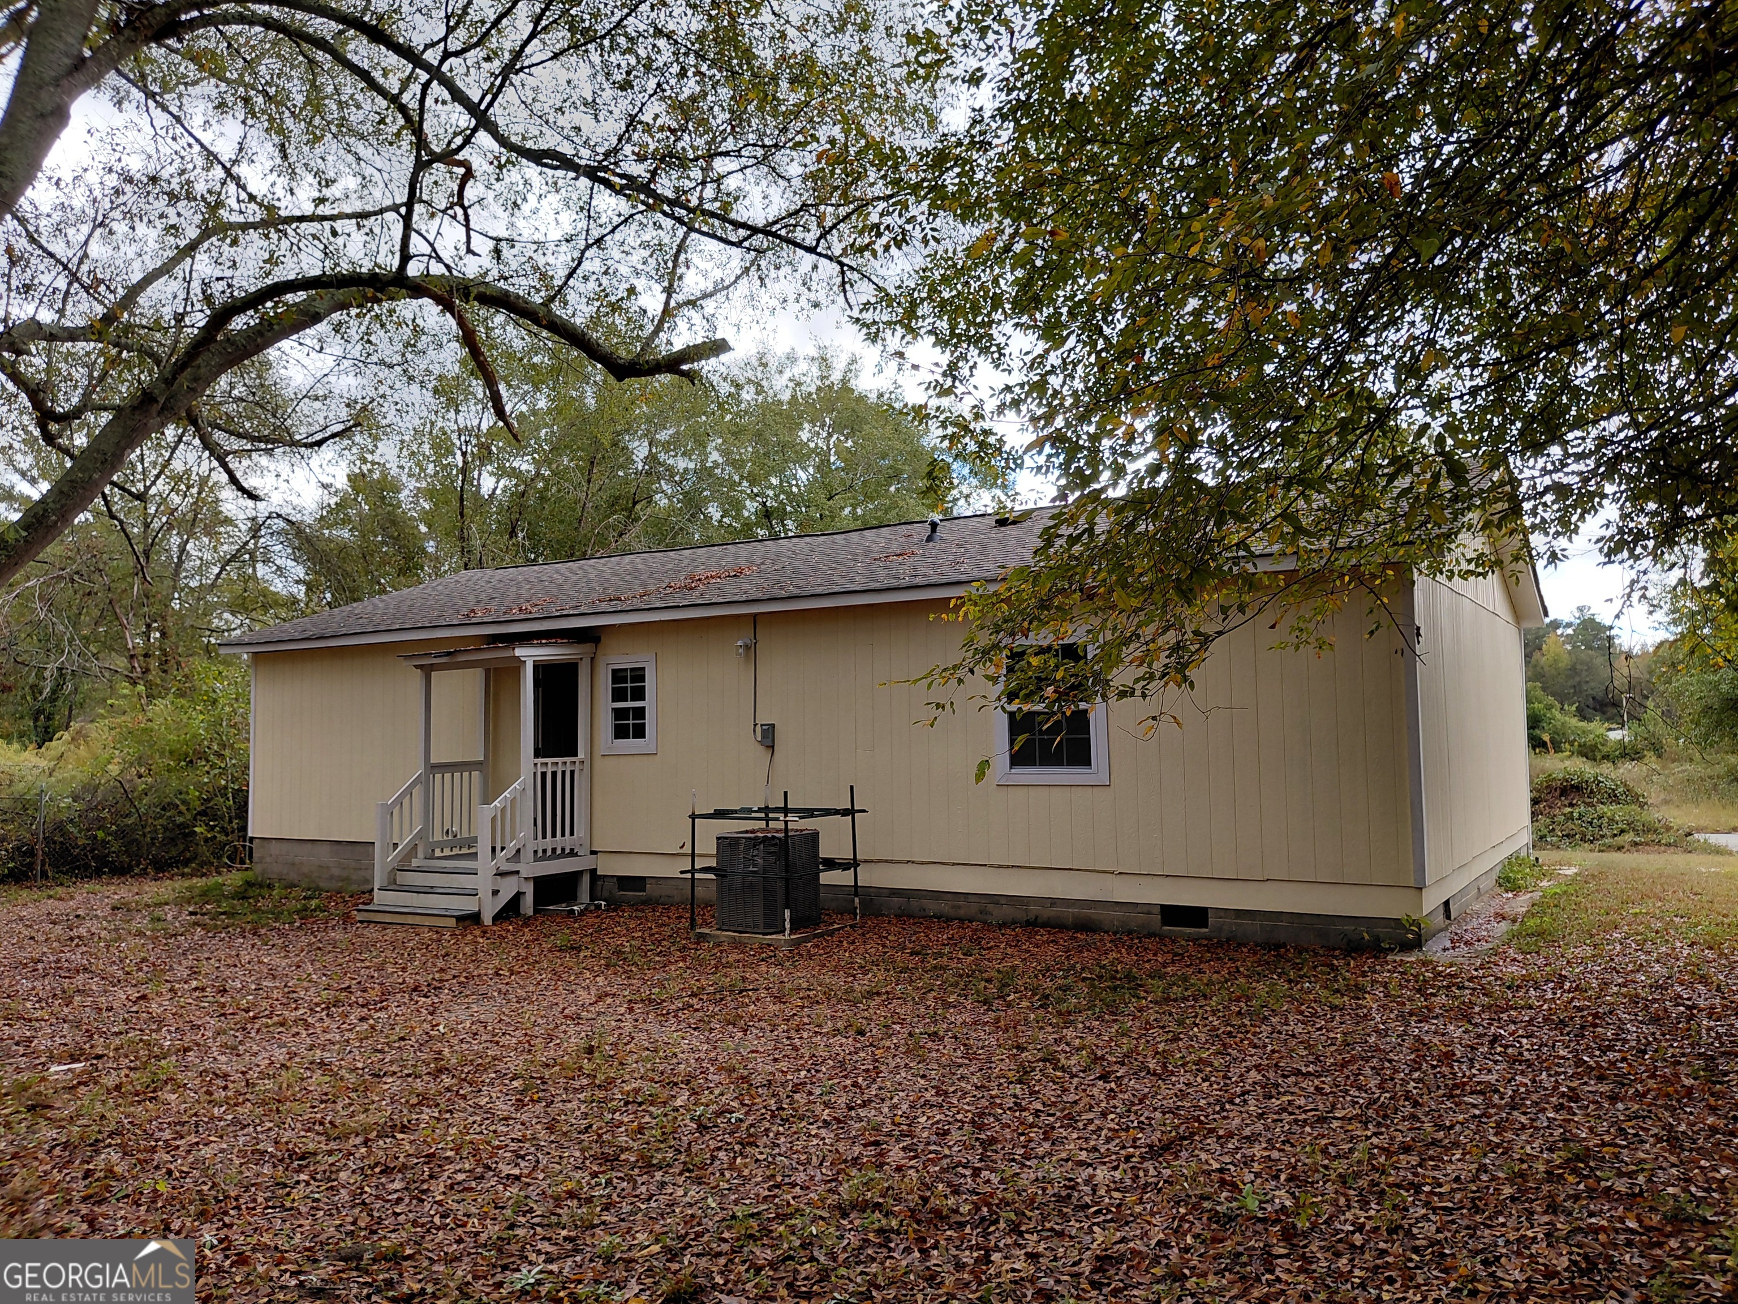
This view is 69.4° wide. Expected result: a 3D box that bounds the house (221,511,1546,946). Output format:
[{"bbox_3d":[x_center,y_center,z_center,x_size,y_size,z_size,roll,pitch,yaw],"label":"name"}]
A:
[{"bbox_3d":[-0.273,0.589,16.641,15.780,4.560,8.430,-4,-5,33],"label":"house"}]

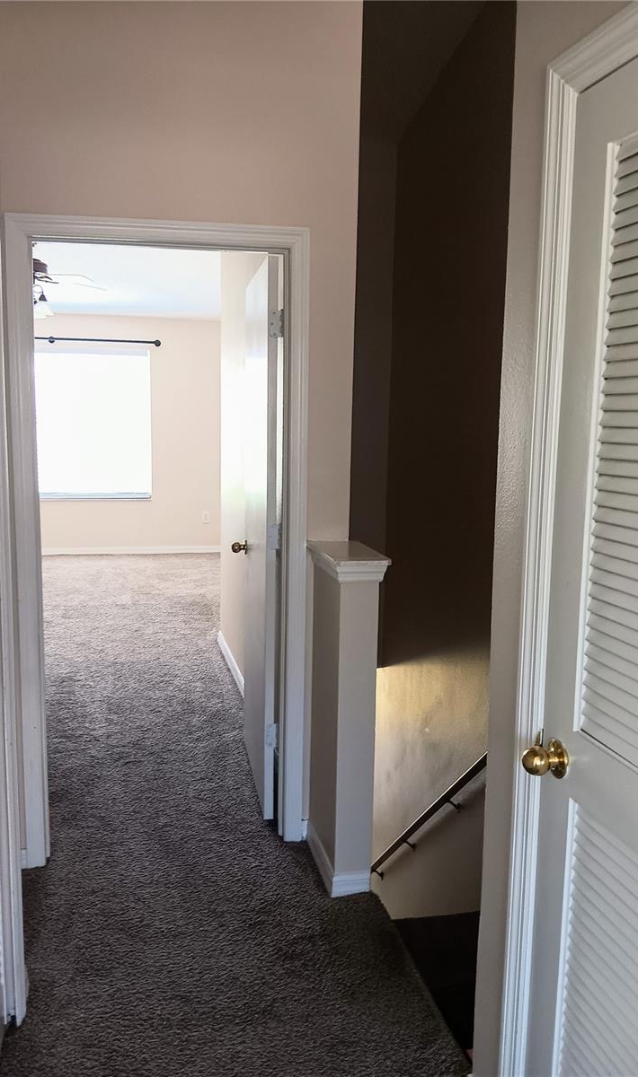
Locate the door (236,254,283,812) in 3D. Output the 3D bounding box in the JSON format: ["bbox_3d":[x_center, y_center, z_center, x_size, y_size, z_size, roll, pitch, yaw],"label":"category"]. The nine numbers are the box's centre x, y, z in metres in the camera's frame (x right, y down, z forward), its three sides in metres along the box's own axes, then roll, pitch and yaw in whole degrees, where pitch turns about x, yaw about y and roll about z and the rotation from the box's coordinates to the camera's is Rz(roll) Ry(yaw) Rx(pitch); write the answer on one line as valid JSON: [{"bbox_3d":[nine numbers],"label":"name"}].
[{"bbox_3d":[-0.237,-0.005,3.250,0.036,2.013,0.780,0,8,-10],"label":"door"}]

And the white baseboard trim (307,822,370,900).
[{"bbox_3d":[0.067,1.080,2.761,0.133,0.078,0.343,-1,8,-13],"label":"white baseboard trim"}]

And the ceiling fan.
[{"bbox_3d":[-1.853,-1.587,5.100,1.280,0.420,1.280,-1,8,-13],"label":"ceiling fan"}]

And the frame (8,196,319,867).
[{"bbox_3d":[-0.515,0.046,2.726,0.940,2.110,0.140,-1,8,-13],"label":"frame"}]

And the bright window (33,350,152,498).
[{"bbox_3d":[-2.713,-1.182,8.448,1.900,1.534,0.110,-1,8,-13],"label":"bright window"}]

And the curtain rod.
[{"bbox_3d":[-2.675,-2.028,8.250,2.100,0.065,0.100,-1,8,-13],"label":"curtain rod"}]

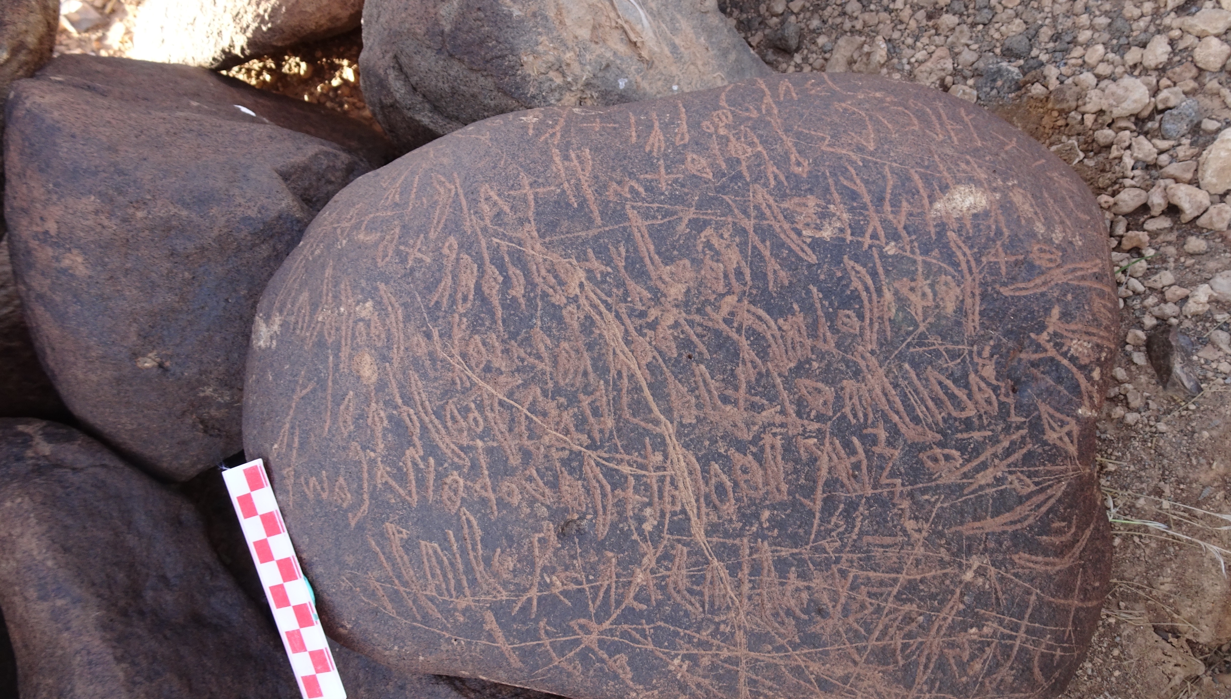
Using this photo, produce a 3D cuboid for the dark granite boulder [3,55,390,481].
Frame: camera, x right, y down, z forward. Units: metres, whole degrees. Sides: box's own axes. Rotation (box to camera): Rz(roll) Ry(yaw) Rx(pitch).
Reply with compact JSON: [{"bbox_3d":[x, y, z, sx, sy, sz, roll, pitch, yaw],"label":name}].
[{"bbox_3d":[-0.204,-0.041,0.430,0.205,0.170,0.210,0,65,0],"label":"dark granite boulder"}]

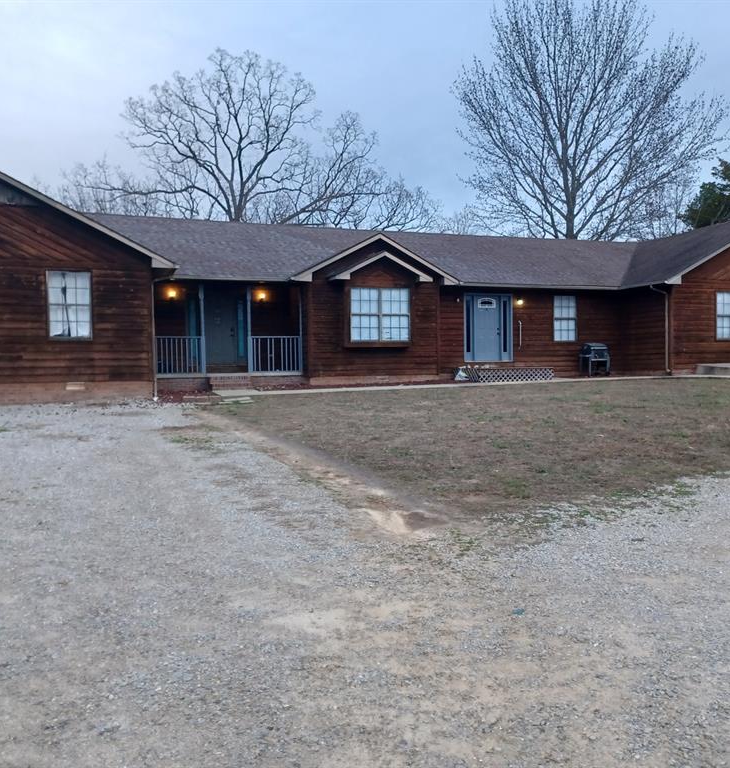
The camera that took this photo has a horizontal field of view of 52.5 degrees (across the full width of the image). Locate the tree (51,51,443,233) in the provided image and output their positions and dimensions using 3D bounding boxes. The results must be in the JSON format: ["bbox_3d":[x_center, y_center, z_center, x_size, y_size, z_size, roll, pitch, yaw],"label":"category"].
[{"bbox_3d":[-6.200,-9.000,38.500,19.000,16.500,16.500,0,3,0],"label":"tree"}]

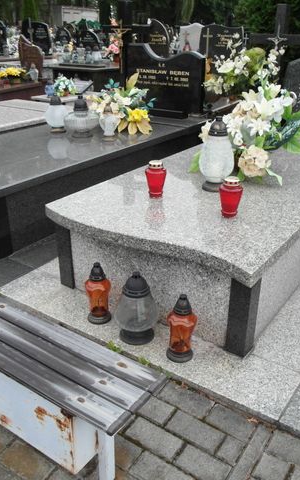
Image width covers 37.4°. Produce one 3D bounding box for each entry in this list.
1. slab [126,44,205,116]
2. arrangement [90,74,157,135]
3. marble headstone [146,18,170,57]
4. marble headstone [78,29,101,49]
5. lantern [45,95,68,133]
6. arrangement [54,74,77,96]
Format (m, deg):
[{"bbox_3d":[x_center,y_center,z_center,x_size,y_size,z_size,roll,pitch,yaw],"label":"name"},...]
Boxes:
[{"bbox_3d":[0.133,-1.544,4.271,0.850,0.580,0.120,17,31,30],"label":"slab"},{"bbox_3d":[-0.208,-1.116,3.612,0.420,0.430,0.360,17,31,32],"label":"arrangement"},{"bbox_3d":[0.183,-4.296,9.579,0.660,0.950,0.100,17,31,32],"label":"marble headstone"},{"bbox_3d":[-1.780,-5.801,12.838,0.900,0.680,0.100,17,31,32],"label":"marble headstone"},{"bbox_3d":[-0.754,-1.021,3.602,0.170,0.280,0.170,-1,26,0],"label":"lantern"},{"bbox_3d":[-1.028,-1.880,5.400,0.250,0.250,0.220,17,31,30],"label":"arrangement"}]

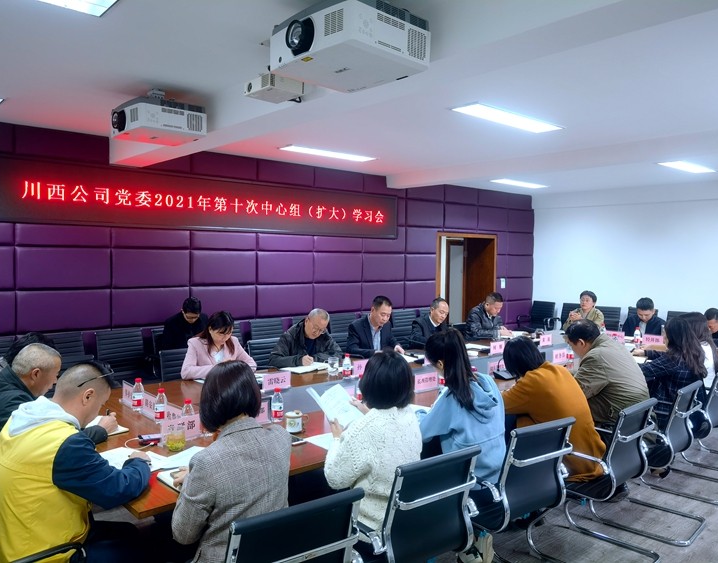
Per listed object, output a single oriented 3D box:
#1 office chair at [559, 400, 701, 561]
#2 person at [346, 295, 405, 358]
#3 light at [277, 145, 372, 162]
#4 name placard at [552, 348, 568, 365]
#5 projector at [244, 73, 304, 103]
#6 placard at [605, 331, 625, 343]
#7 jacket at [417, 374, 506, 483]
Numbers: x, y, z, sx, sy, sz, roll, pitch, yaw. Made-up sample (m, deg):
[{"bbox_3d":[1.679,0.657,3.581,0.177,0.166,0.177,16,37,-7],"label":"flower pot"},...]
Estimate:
[{"bbox_3d":[1.305,1.075,3.296,0.530,0.890,0.600,-1,3,-41],"label":"office chair"},{"bbox_3d":[0.177,0.775,5.590,0.560,1.270,0.780,-1,3,-41],"label":"person"},{"bbox_3d":[-0.319,-1.450,6.580,1.200,0.060,0.300,-1,3,-40],"label":"light"},{"bbox_3d":[1.745,0.648,5.041,0.220,0.110,0.060,-1,3,-41],"label":"name placard"},{"bbox_3d":[-0.465,-1.061,3.207,0.217,0.086,0.261,-1,3,-41],"label":"projector"},{"bbox_3d":[2.703,0.608,6.176,0.045,0.108,0.210,-1,3,-41],"label":"placard"},{"bbox_3d":[0.558,0.746,3.016,0.480,0.570,0.500,-1,3,-41],"label":"jacket"}]

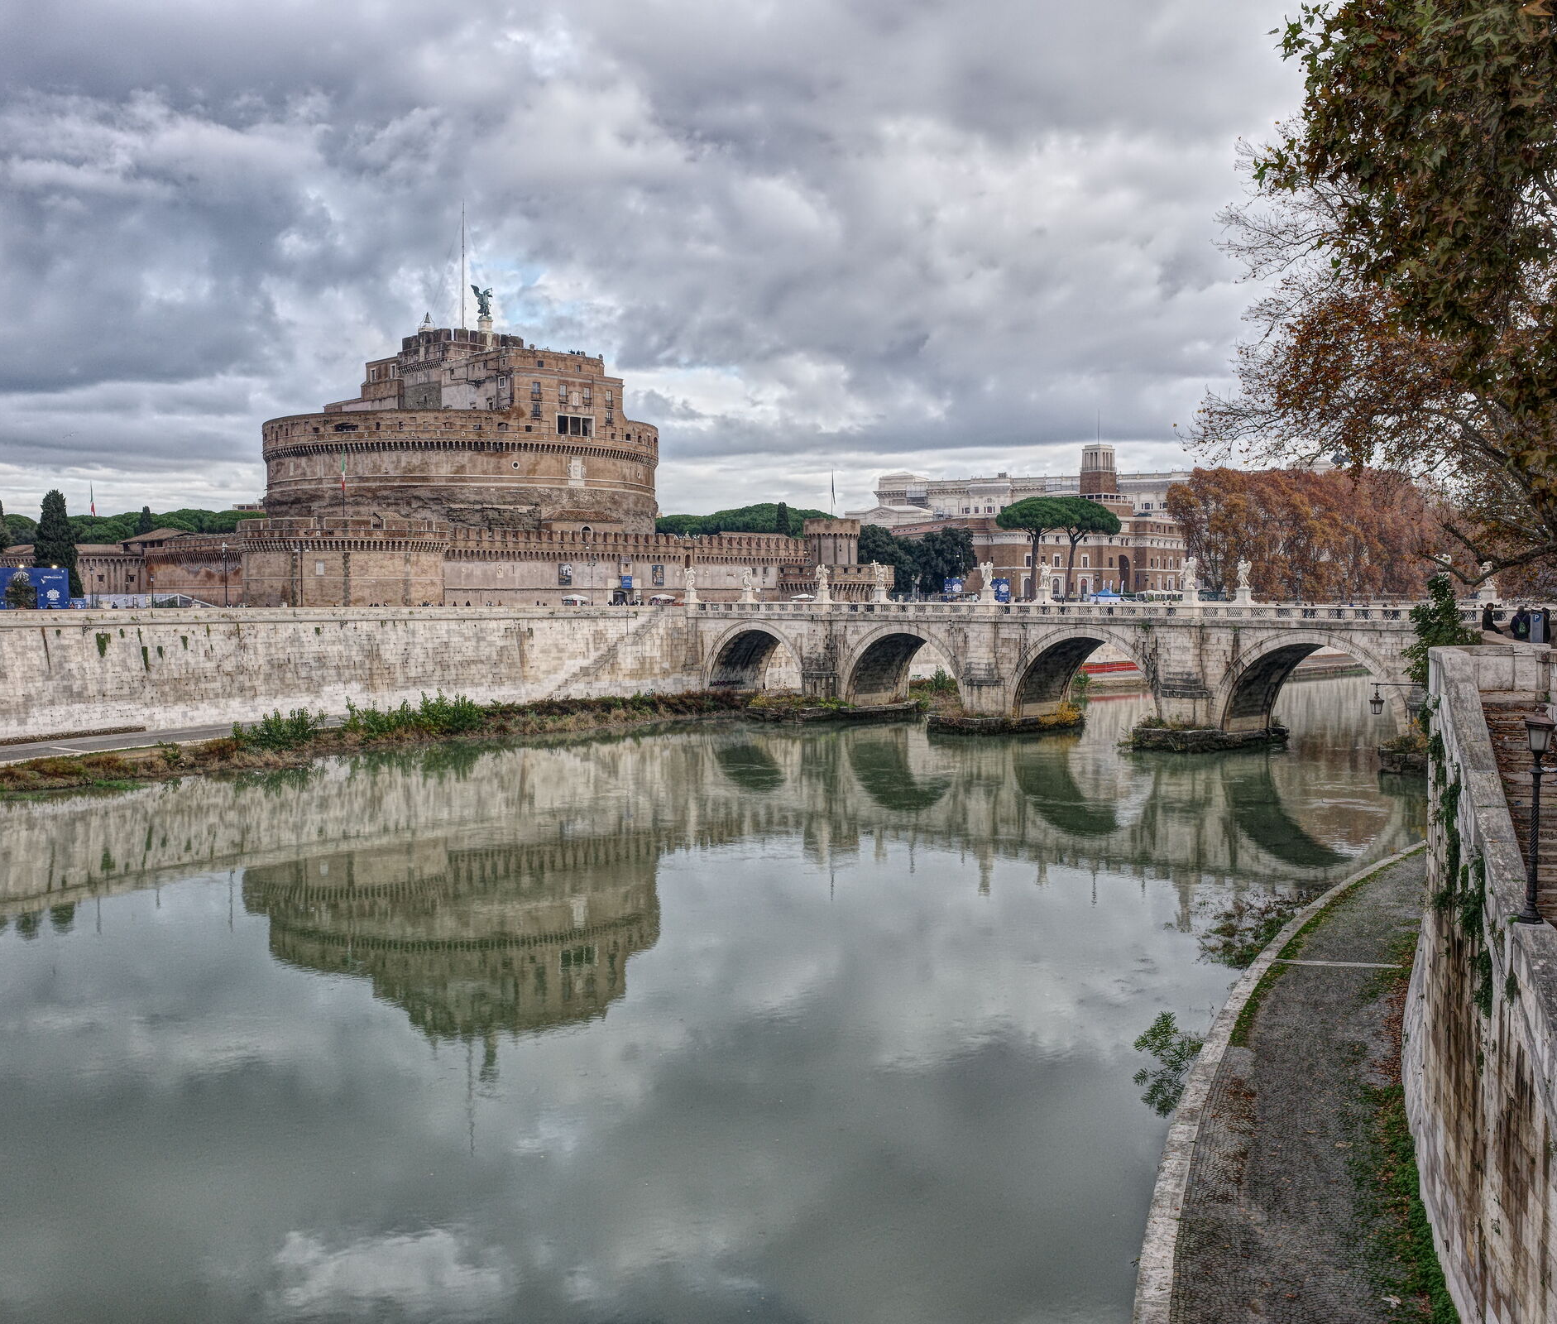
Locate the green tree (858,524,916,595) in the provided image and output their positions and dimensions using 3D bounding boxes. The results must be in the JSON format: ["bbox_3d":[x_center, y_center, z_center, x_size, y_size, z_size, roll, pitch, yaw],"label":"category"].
[{"bbox_3d":[19.548,-16.897,279.582,12.000,16.000,12.000,0,2,4],"label":"green tree"}]

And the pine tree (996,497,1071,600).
[{"bbox_3d":[48.503,-20.042,289.479,15.000,22.000,15.000,0,2,9],"label":"pine tree"}]

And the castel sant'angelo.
[{"bbox_3d":[-53.000,-33.563,260.994,100.000,51.000,100.000,-2,3,-44],"label":"castel sant'angelo"}]

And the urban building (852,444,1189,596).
[{"bbox_3d":[63.200,-33.570,391.072,82.000,41.000,55.000,0,2,9],"label":"urban building"}]

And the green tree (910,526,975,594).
[{"bbox_3d":[29.885,-16.967,281.581,12.500,16.000,12.500,0,2,6],"label":"green tree"}]

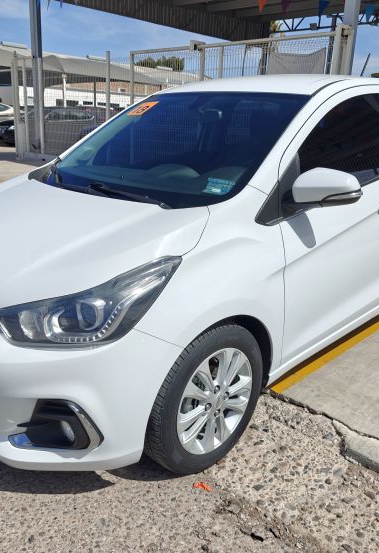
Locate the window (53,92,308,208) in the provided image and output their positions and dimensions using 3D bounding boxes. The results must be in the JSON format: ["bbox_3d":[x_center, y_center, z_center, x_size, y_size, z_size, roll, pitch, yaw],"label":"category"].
[{"bbox_3d":[-0.105,-0.669,2.349,1.240,0.080,0.868,19,57,43],"label":"window"}]

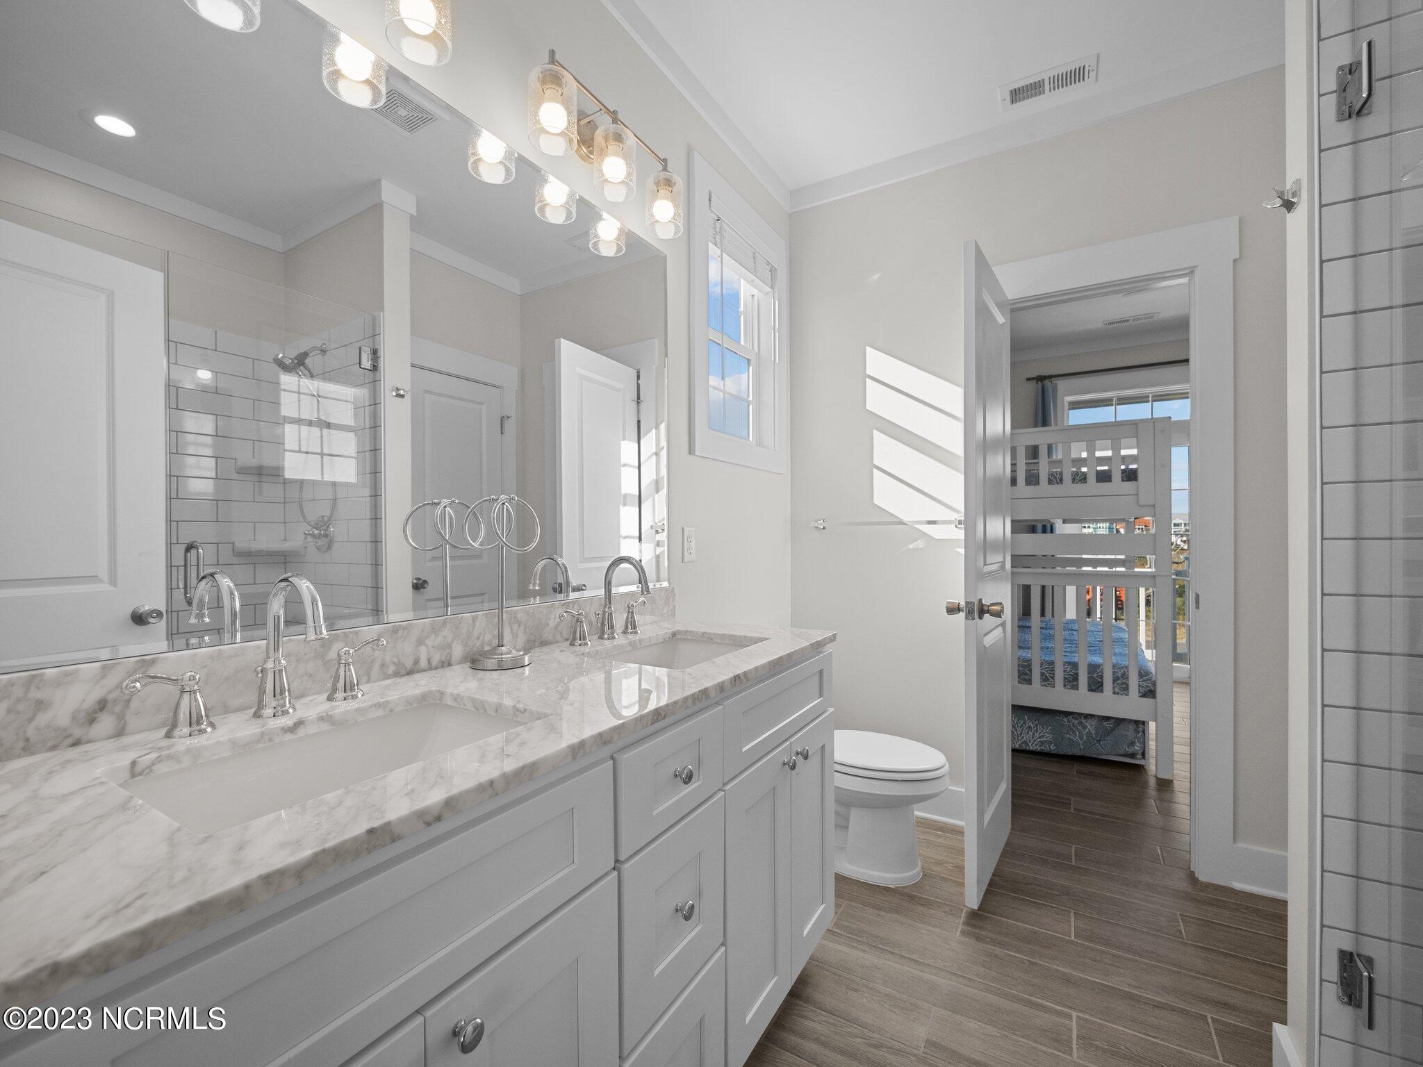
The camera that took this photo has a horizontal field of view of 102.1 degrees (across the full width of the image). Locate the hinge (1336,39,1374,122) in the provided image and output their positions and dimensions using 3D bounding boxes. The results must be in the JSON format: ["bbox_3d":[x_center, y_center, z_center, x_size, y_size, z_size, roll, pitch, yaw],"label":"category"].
[{"bbox_3d":[1.121,-0.784,0.992,0.049,0.099,0.064,0,0,32],"label":"hinge"}]

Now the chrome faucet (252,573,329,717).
[{"bbox_3d":[-0.627,0.170,0.864,0.176,0.220,0.054,0,0,32],"label":"chrome faucet"}]

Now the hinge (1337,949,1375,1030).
[{"bbox_3d":[1.125,0.795,0.995,0.049,0.098,0.064,0,0,32],"label":"hinge"}]

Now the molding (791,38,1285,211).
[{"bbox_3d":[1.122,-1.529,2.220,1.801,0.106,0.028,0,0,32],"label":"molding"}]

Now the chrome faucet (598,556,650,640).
[{"bbox_3d":[-0.231,0.168,1.500,0.176,0.220,0.054,0,0,32],"label":"chrome faucet"}]

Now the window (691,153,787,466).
[{"bbox_3d":[0.097,-0.800,2.345,0.110,1.056,0.758,0,0,32],"label":"window"}]

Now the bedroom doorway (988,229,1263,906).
[{"bbox_3d":[1.374,0.060,2.140,0.853,2.182,0.140,0,0,32],"label":"bedroom doorway"}]

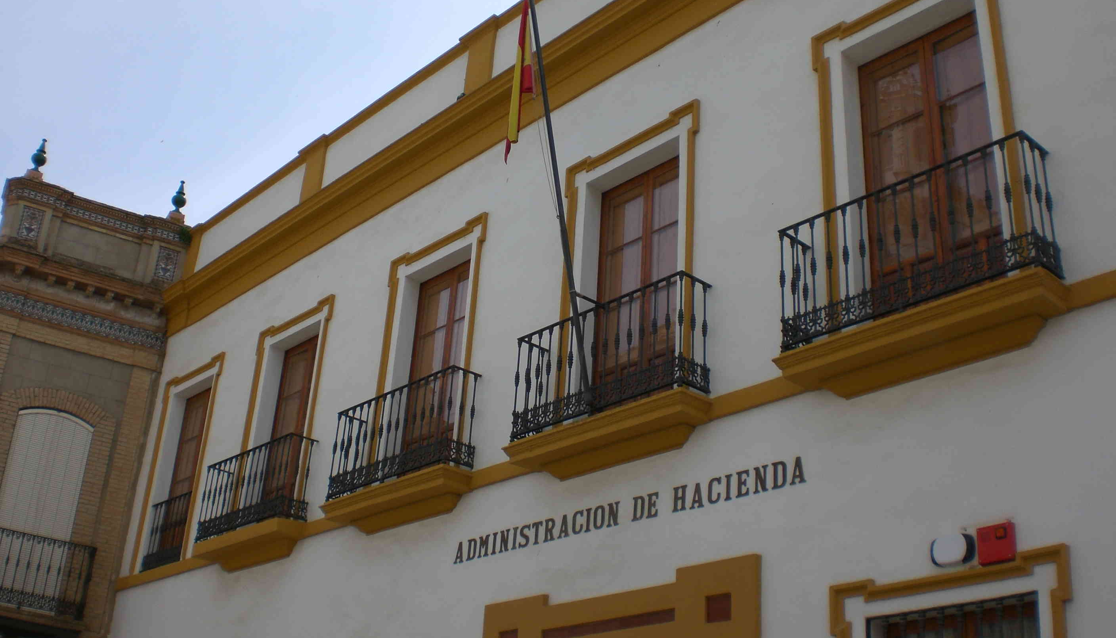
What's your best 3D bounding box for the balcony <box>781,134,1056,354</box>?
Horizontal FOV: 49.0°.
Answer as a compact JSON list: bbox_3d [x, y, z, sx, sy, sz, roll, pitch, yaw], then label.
[{"bbox_3d":[2.499,-0.435,8.692,0.398,1.044,2.045,23,-31,-37],"label":"balcony"}]

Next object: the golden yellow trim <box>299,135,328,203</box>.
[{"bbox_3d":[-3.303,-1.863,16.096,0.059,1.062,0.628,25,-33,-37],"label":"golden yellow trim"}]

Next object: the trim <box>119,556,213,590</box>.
[{"bbox_3d":[-5.348,3.409,16.589,0.064,0.185,2.890,23,-31,-37],"label":"trim"}]

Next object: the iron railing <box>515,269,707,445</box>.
[{"bbox_3d":[0.406,0.387,10.054,0.353,0.960,1.921,25,-33,-37],"label":"iron railing"}]

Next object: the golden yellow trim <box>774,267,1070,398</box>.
[{"bbox_3d":[2.284,0.179,7.859,0.370,0.284,1.963,25,-33,-37],"label":"golden yellow trim"}]

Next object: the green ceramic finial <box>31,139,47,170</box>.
[{"bbox_3d":[-8.142,-2.578,19.254,0.238,0.588,0.238,18,-28,-29],"label":"green ceramic finial"}]

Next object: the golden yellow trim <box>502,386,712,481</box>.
[{"bbox_3d":[0.349,0.987,9.785,0.356,0.287,2.068,25,-33,-37],"label":"golden yellow trim"}]

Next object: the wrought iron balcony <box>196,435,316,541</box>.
[{"bbox_3d":[-3.428,1.973,13.858,0.350,0.937,1.894,25,-33,-37],"label":"wrought iron balcony"}]

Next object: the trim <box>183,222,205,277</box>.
[{"bbox_3d":[-5.846,-1.039,19.636,0.163,1.136,0.518,23,-31,-37],"label":"trim"}]

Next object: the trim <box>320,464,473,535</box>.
[{"bbox_3d":[-1.707,1.897,12.593,0.426,0.341,2.151,23,-31,-37],"label":"trim"}]

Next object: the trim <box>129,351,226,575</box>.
[{"bbox_3d":[-4.985,1.909,16.075,0.125,2.744,1.639,25,-33,-37],"label":"trim"}]

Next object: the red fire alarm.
[{"bbox_3d":[2.558,1.320,7.132,0.076,0.219,0.189,25,-33,-37],"label":"red fire alarm"}]

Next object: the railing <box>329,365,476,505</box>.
[{"bbox_3d":[-1.646,1.271,12.875,0.398,1.037,2.094,23,-31,-37],"label":"railing"}]

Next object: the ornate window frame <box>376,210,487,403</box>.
[{"bbox_3d":[-1.335,0.385,12.464,0.125,2.730,1.674,25,-33,-37],"label":"ornate window frame"}]

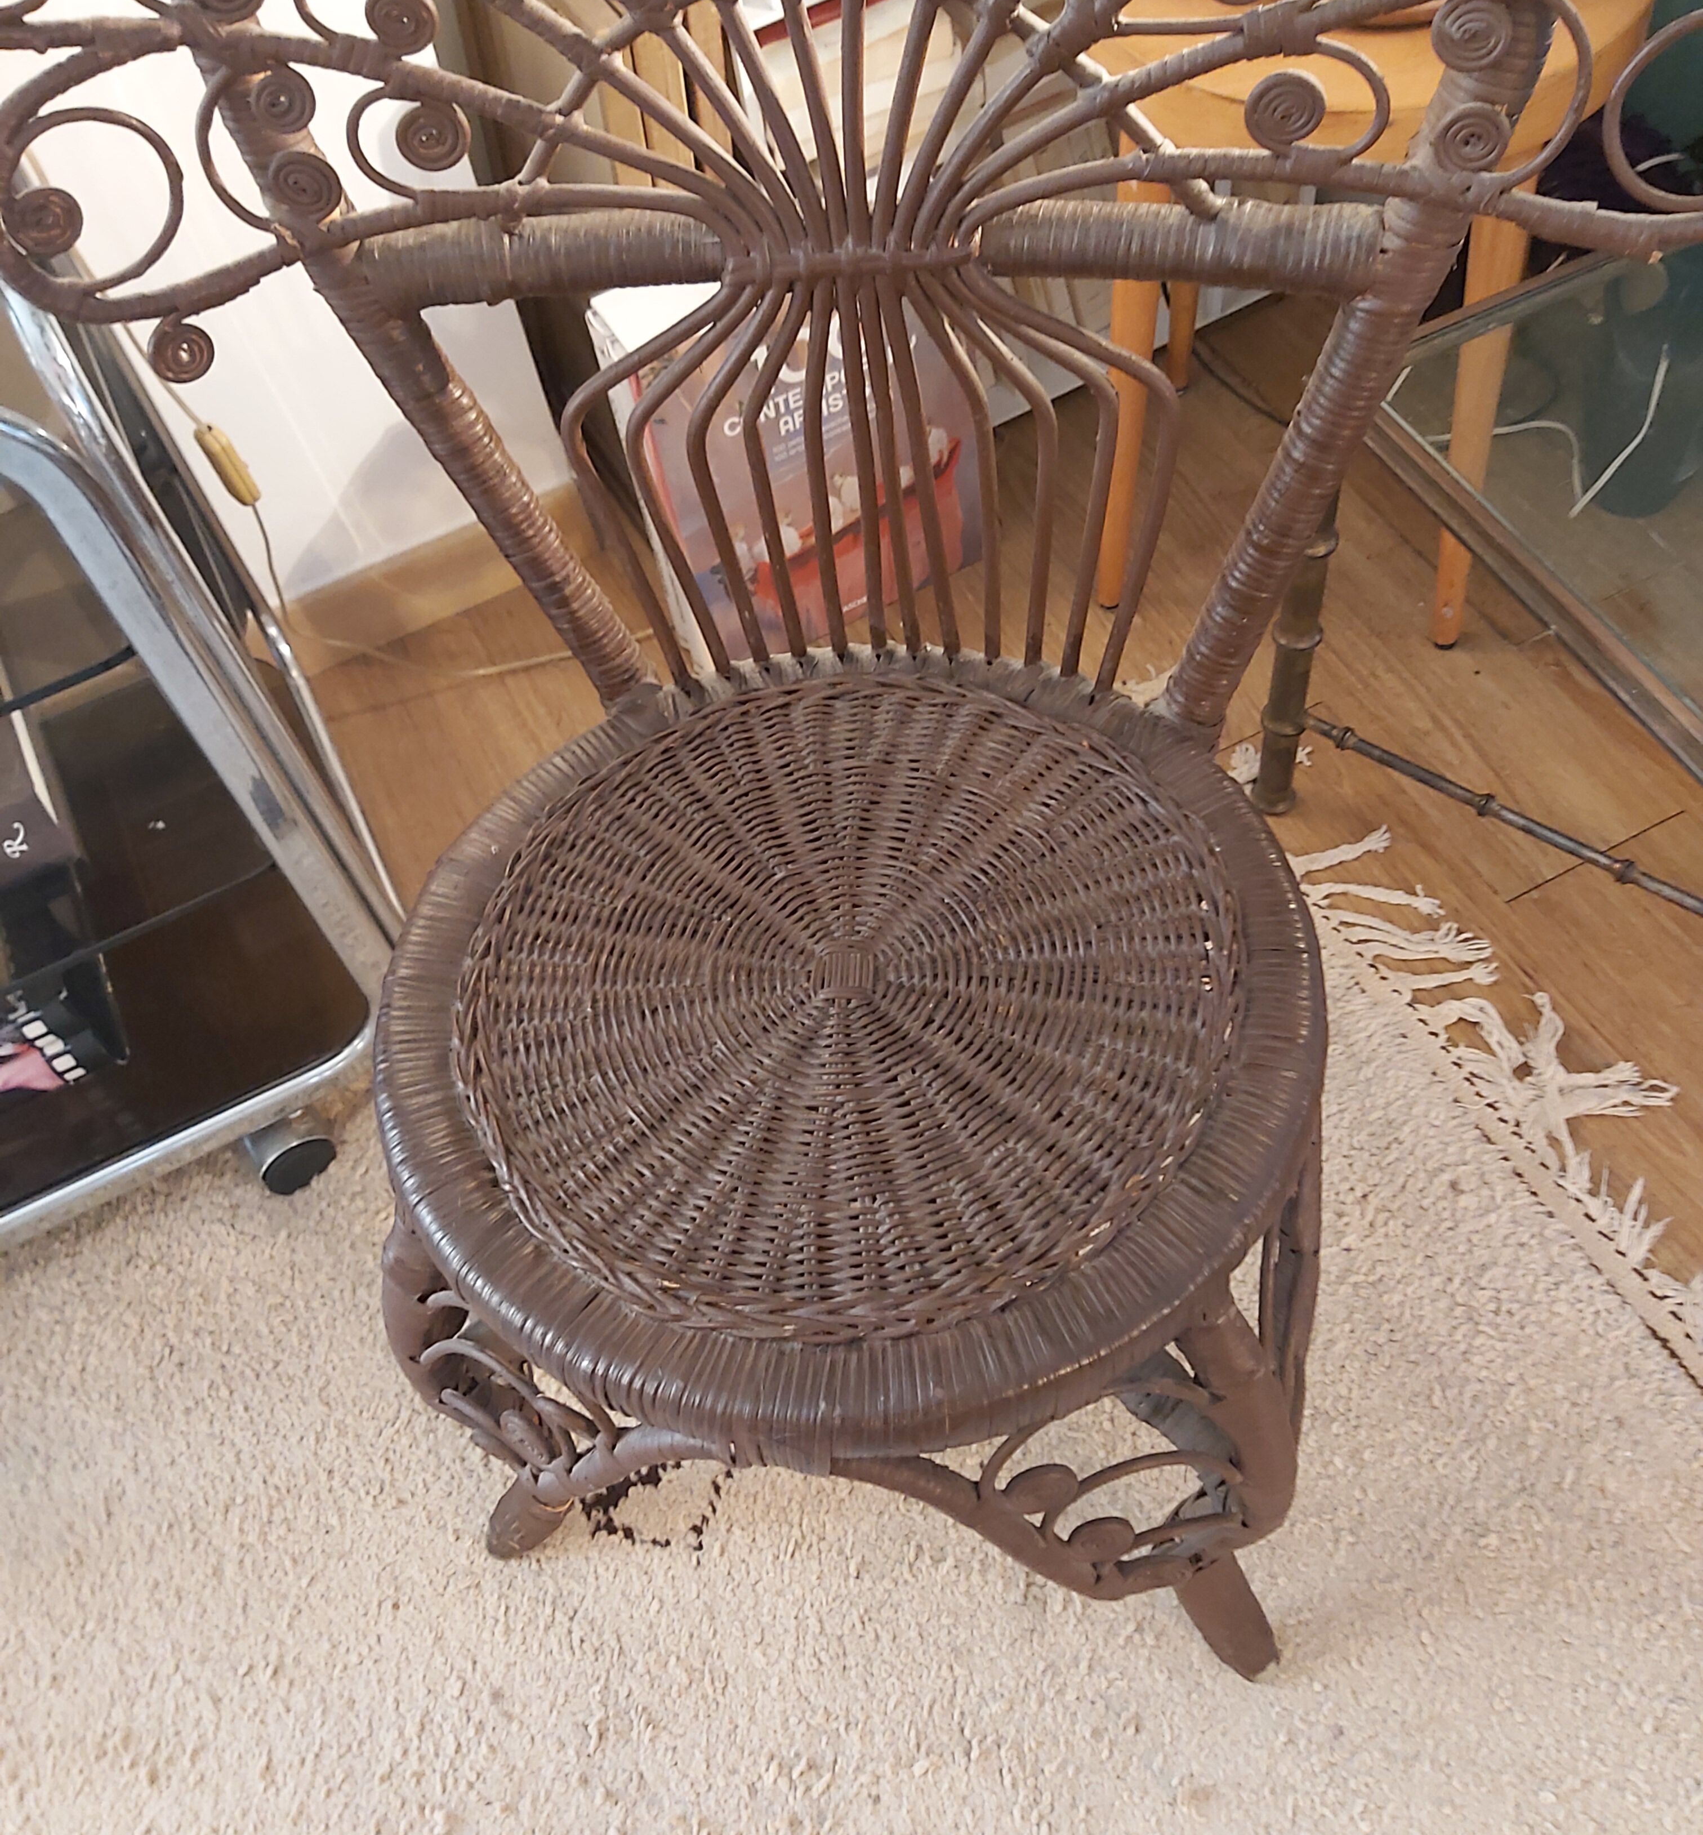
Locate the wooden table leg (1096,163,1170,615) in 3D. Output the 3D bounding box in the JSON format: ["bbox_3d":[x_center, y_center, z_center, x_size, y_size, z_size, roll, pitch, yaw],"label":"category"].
[{"bbox_3d":[0.193,-0.361,1.198,0.035,0.385,0.035,6,54,8],"label":"wooden table leg"}]

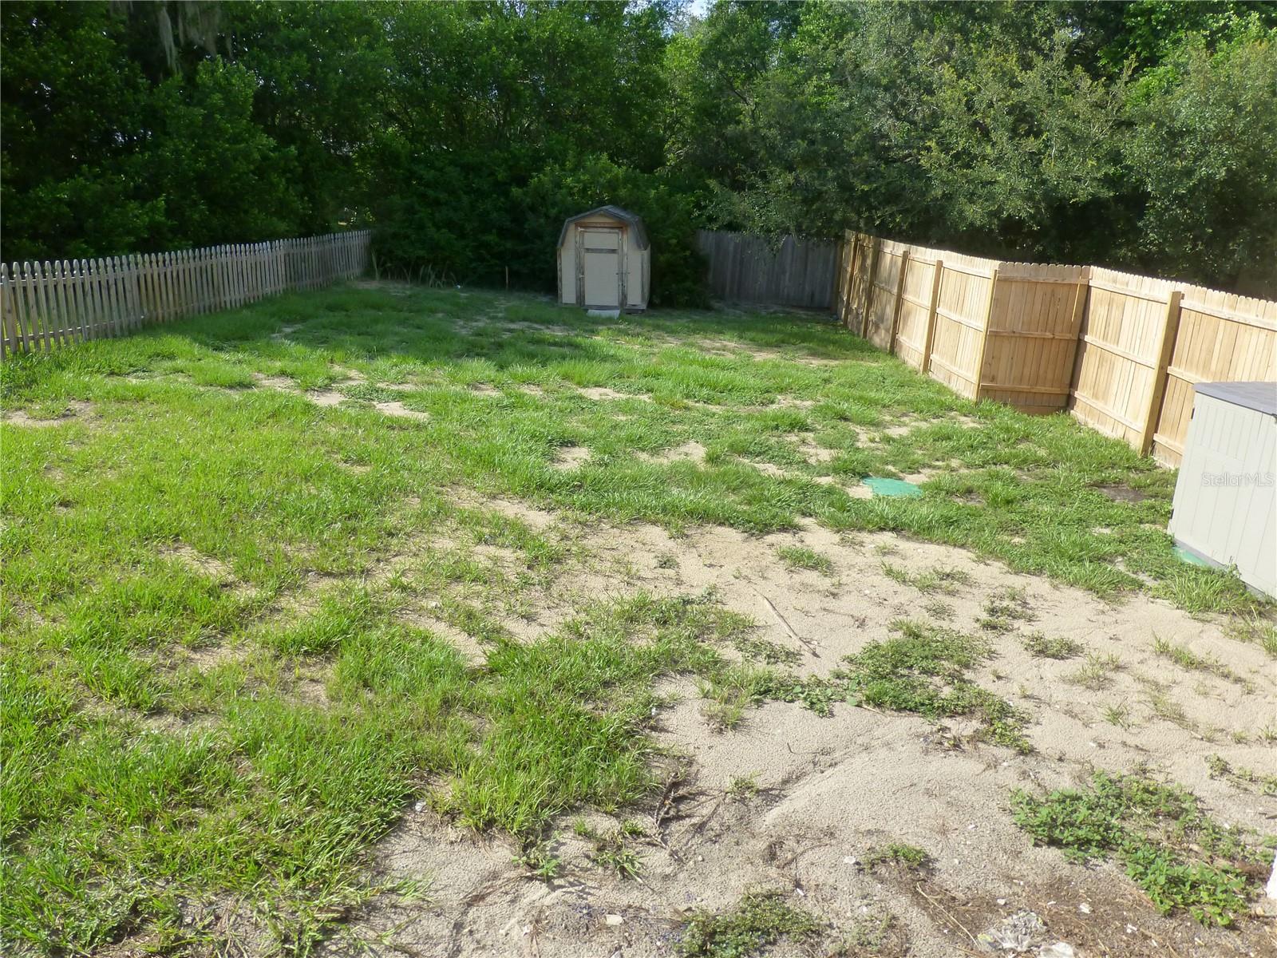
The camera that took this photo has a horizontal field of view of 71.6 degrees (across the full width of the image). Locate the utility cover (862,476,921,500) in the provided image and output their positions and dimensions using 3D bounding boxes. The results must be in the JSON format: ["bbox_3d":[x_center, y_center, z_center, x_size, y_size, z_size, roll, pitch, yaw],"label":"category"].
[{"bbox_3d":[2.375,0.088,8.335,0.610,0.050,0.610,3,18,3],"label":"utility cover"}]

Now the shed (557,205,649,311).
[{"bbox_3d":[-0.766,-5.322,21.275,2.020,2.270,2.300,3,18,3],"label":"shed"}]

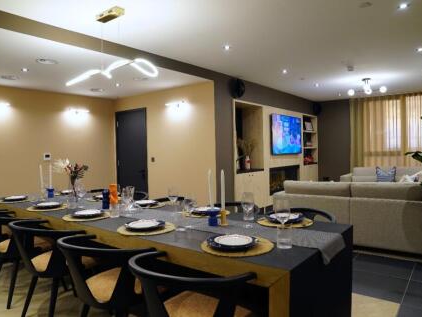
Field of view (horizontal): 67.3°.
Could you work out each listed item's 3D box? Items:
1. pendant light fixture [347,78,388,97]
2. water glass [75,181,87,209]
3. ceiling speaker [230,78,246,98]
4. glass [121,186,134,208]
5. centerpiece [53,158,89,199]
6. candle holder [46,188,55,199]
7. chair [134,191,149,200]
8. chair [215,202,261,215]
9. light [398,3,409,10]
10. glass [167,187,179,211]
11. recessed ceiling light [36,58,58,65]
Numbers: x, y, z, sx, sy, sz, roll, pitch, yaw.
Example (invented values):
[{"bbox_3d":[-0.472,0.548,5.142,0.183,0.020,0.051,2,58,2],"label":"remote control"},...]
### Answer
[{"bbox_3d":[2.897,-1.319,5.868,0.720,0.290,0.660,0,2,26],"label":"pendant light fixture"},{"bbox_3d":[-1.262,0.352,3.078,0.090,0.245,0.090,0,2,39],"label":"water glass"},{"bbox_3d":[0.447,-1.176,5.353,0.160,0.340,0.330,0,2,38],"label":"ceiling speaker"},{"bbox_3d":[-0.721,0.358,2.744,0.088,0.225,0.088,0,2,39],"label":"glass"},{"bbox_3d":[-1.502,0.227,3.407,0.380,0.465,0.320,-2,2,-24],"label":"centerpiece"},{"bbox_3d":[-1.935,0.417,3.820,0.100,0.108,0.100,0,2,39],"label":"candle holder"},{"bbox_3d":[-0.904,0.823,3.855,0.570,0.750,0.540,0,2,39],"label":"chair"},{"bbox_3d":[0.196,0.811,2.893,0.580,0.725,0.540,0,2,38],"label":"chair"},{"bbox_3d":[1.694,-1.331,2.789,0.095,0.030,0.095,0,2,38],"label":"light"},{"bbox_3d":[-0.322,0.345,2.726,0.095,0.215,0.095,-2,2,-7],"label":"glass"},{"bbox_3d":[-1.954,-1.152,3.767,0.220,0.040,0.220,0,2,39],"label":"recessed ceiling light"}]

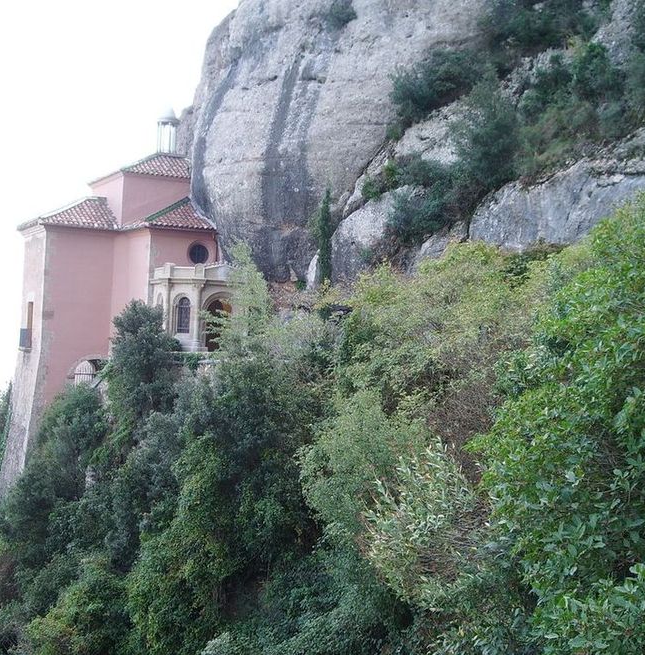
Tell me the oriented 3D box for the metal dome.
[{"bbox_3d":[-8.279,-11.387,55.500,1.150,0.970,1.150,2,-1,-27],"label":"metal dome"}]

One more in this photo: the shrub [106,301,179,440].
[{"bbox_3d":[-7.821,1.781,45.000,3.200,5.900,3.100,2,-1,-27],"label":"shrub"}]

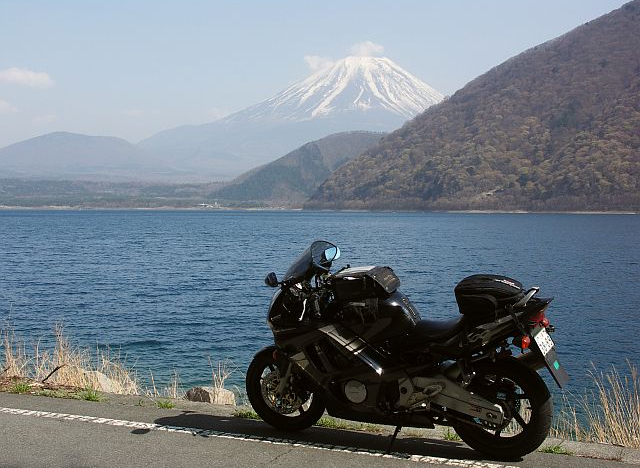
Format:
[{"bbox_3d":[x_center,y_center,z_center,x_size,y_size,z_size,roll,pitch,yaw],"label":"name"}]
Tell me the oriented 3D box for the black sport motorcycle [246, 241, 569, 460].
[{"bbox_3d":[0.437,0.716,4.907,2.080,1.210,0.710,1,7,26],"label":"black sport motorcycle"}]

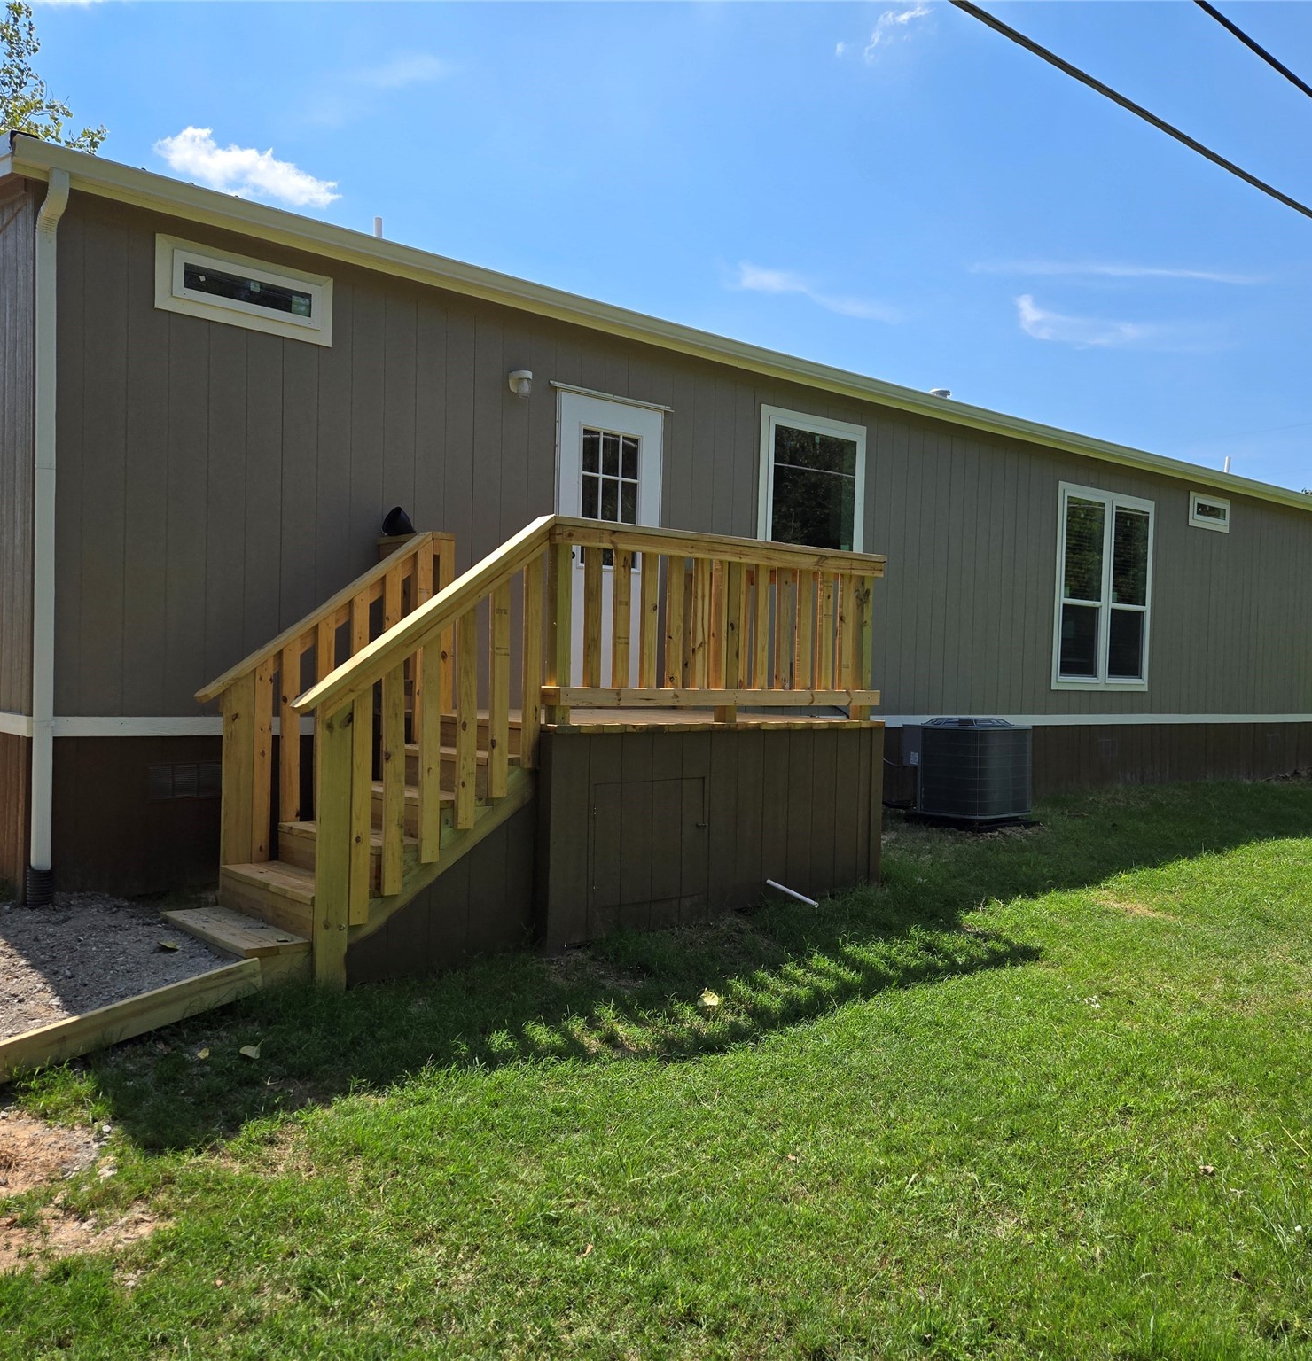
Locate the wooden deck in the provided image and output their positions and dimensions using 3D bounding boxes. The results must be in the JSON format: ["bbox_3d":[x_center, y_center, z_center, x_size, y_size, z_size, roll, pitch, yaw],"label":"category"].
[{"bbox_3d":[-0.600,0.240,6.786,3.790,2.080,1.820,1,0,-41],"label":"wooden deck"}]

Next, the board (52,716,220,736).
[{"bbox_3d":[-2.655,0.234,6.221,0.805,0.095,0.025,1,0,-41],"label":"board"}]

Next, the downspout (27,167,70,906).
[{"bbox_3d":[-2.935,-0.661,5.829,0.095,3.480,0.210,1,0,-41],"label":"downspout"}]

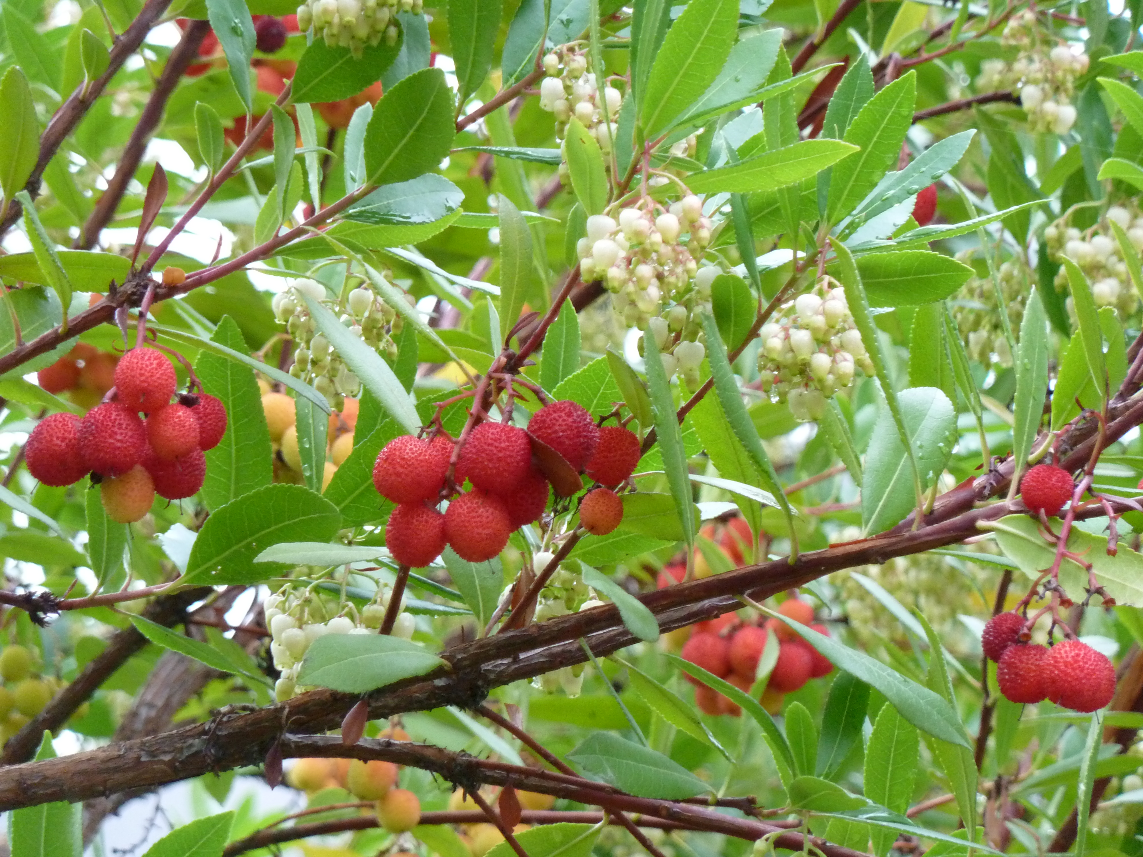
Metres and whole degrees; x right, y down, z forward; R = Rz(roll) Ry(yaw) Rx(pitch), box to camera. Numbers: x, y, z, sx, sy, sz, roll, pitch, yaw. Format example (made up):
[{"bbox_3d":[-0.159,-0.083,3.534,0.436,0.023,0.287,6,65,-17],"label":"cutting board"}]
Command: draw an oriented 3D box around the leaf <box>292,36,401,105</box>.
[{"bbox_3d":[-0.069,-0.113,2.630,0.044,0.023,0.007,-38,-11,-9],"label":"leaf"}]

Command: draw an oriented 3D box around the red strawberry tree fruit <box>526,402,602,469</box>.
[{"bbox_3d":[-0.003,0.002,2.600,0.022,0.021,0.021,0,-10,0],"label":"red strawberry tree fruit"}]

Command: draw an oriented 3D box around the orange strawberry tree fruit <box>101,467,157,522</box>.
[{"bbox_3d":[-0.135,0.019,2.605,0.017,0.018,0.017,0,-10,0],"label":"orange strawberry tree fruit"}]

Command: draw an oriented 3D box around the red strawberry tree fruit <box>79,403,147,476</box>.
[{"bbox_3d":[-0.139,0.003,2.600,0.021,0.022,0.021,0,-10,0],"label":"red strawberry tree fruit"}]

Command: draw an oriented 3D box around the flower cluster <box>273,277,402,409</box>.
[{"bbox_3d":[-0.073,-0.027,2.680,0.041,0.042,0.036,0,-10,0],"label":"flower cluster"}]

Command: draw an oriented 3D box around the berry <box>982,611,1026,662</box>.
[{"bbox_3d":[0.122,0.059,2.420,0.013,0.014,0.014,0,-10,0],"label":"berry"}]

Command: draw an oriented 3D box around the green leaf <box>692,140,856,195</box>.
[{"bbox_3d":[0.060,-0.079,2.610,0.056,0.014,0.009,-10,-30,1],"label":"green leaf"}]

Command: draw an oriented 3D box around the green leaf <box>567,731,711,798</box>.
[{"bbox_3d":[0.021,0.103,2.630,0.048,0.018,0.008,13,-27,0],"label":"green leaf"}]

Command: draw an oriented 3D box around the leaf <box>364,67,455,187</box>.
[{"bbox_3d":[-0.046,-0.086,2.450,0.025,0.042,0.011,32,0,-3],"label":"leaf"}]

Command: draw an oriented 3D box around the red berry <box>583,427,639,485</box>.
[{"bbox_3d":[0.012,0.008,2.610,0.018,0.018,0.018,0,-5,0],"label":"red berry"}]

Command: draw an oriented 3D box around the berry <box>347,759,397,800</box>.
[{"bbox_3d":[-0.068,0.119,2.950,0.017,0.017,0.017,0,-10,0],"label":"berry"}]

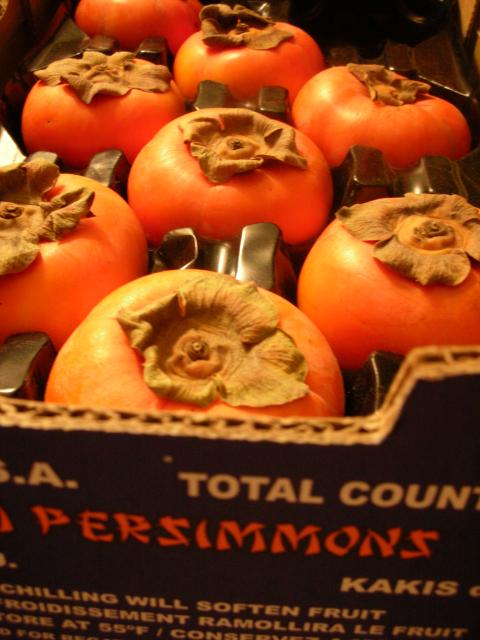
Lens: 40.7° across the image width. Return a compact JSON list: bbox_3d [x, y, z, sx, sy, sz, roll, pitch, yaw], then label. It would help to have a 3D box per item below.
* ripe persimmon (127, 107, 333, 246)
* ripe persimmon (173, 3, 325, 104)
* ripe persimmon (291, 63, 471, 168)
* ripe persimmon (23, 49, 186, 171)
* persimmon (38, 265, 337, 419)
[{"bbox_3d":[-0.004,-0.052,0.252,0.079,0.055,0.079,3,54,2],"label":"ripe persimmon"},{"bbox_3d":[0.005,-0.126,0.333,0.077,0.054,0.077,3,42,2],"label":"ripe persimmon"},{"bbox_3d":[0.062,-0.085,0.290,0.079,0.055,0.079,3,54,2],"label":"ripe persimmon"},{"bbox_3d":[-0.061,-0.093,0.294,0.074,0.051,0.074,3,42,2],"label":"ripe persimmon"},{"bbox_3d":[-0.012,0.019,0.173,0.079,0.055,0.079,3,49,2],"label":"persimmon"}]

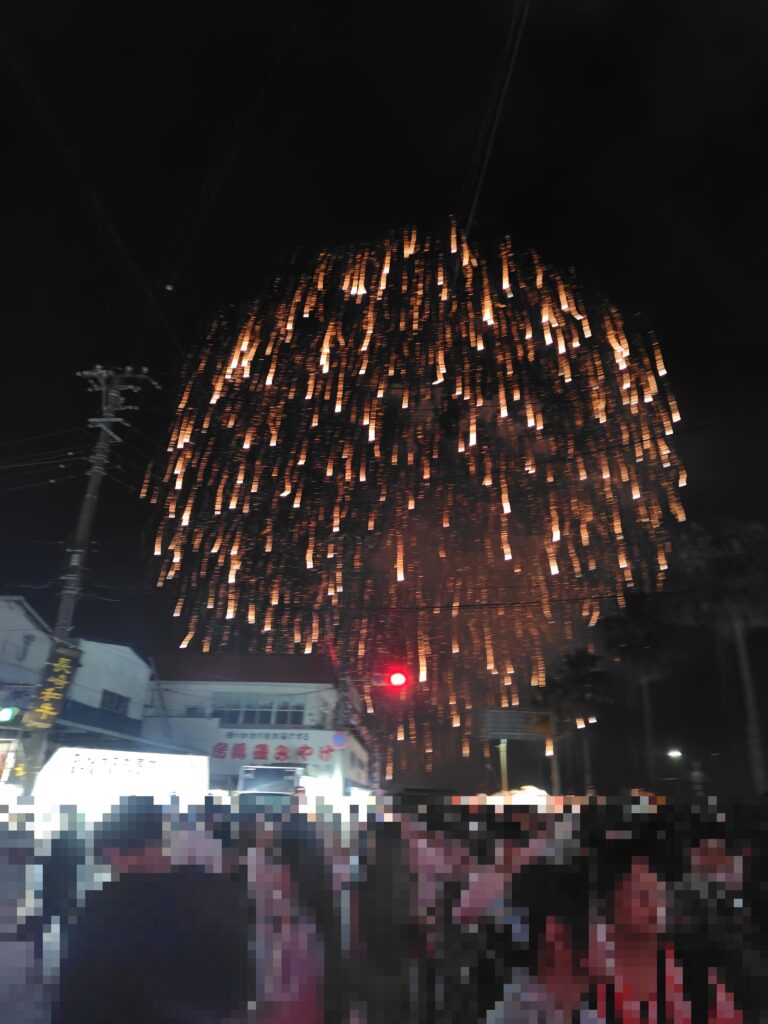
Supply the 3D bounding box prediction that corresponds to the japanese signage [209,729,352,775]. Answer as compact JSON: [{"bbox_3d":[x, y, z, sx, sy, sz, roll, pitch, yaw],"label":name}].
[{"bbox_3d":[-4.304,10.000,28.392,5.950,1.680,0.200,0,-23,1],"label":"japanese signage"}]

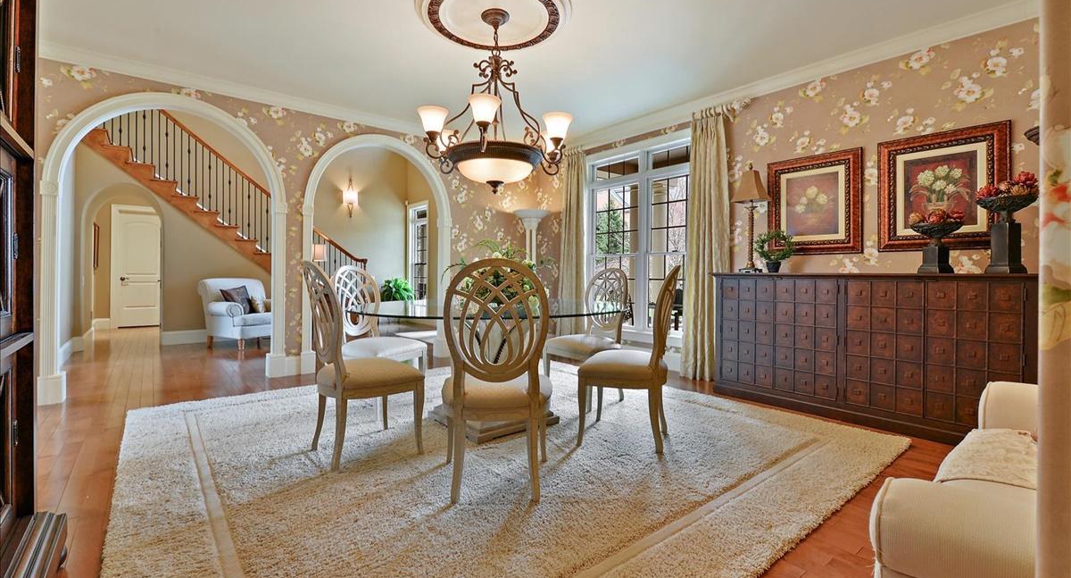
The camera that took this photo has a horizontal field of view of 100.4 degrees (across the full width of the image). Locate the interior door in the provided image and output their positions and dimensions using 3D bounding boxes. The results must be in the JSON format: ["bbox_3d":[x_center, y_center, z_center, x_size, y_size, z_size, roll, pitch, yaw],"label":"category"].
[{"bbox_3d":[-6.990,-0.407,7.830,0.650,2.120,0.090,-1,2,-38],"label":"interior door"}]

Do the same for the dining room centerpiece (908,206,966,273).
[{"bbox_3d":[2.586,-0.312,2.878,0.275,0.434,0.275,-1,2,-41],"label":"dining room centerpiece"}]

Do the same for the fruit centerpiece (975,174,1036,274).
[{"bbox_3d":[2.789,-0.390,2.640,0.270,0.606,0.270,-1,2,-41],"label":"fruit centerpiece"}]

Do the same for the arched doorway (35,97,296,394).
[{"bbox_3d":[-3.080,-0.400,3.860,1.630,2.500,0.200,-1,2,-38],"label":"arched doorway"}]

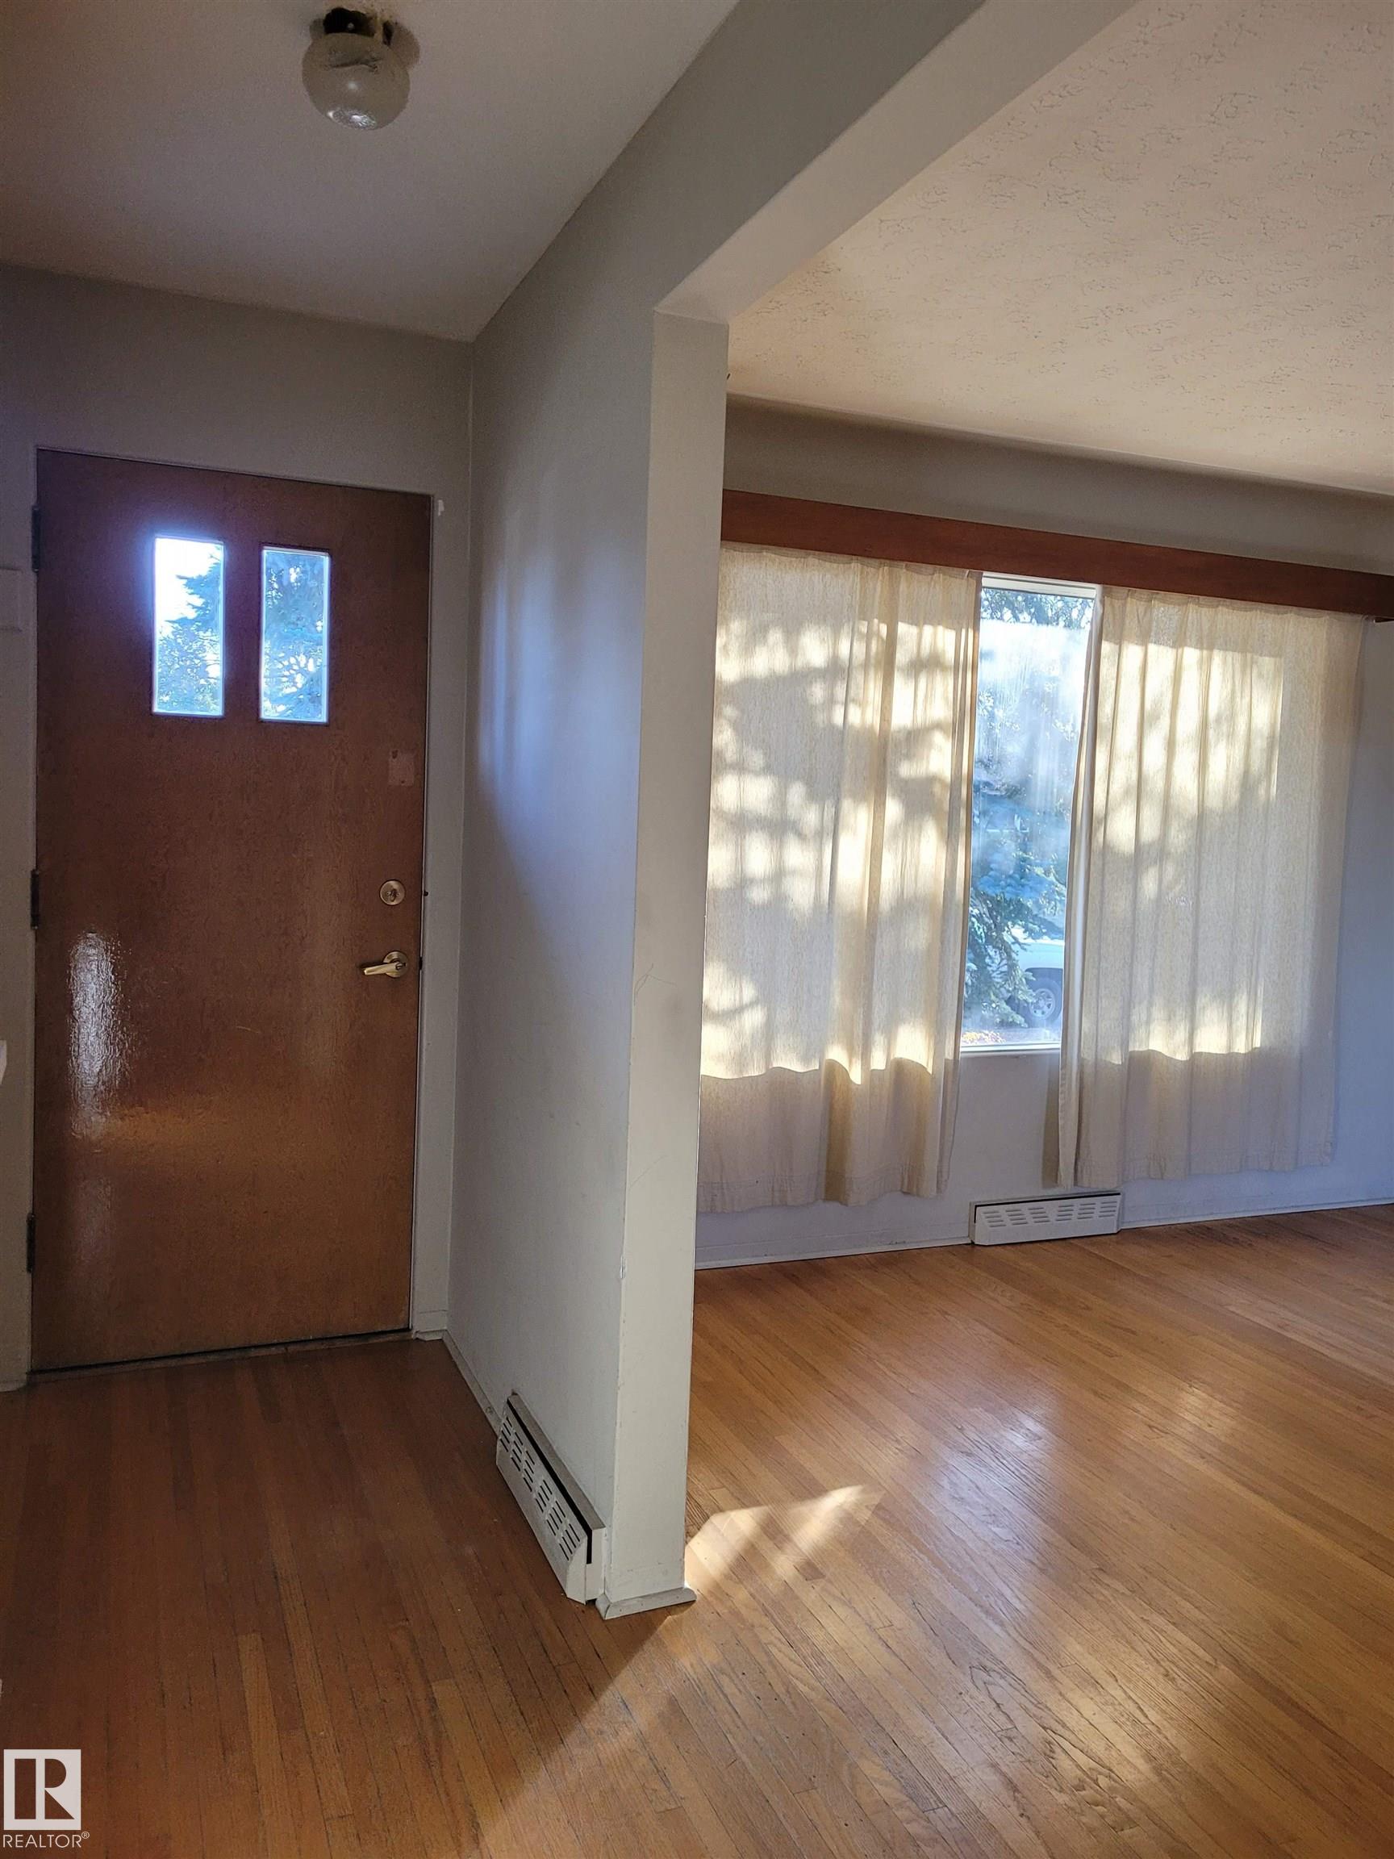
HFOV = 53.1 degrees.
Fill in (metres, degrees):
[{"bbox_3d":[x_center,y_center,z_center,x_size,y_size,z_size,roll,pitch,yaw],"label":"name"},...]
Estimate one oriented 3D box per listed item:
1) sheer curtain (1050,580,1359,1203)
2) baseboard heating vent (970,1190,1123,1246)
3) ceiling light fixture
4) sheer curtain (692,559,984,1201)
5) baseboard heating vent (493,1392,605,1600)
[{"bbox_3d":[1.716,-0.109,4.574,1.163,1.879,0.094,0,5,-22],"label":"sheer curtain"},{"bbox_3d":[1.137,0.934,4.491,0.583,0.128,0.072,0,5,-22],"label":"baseboard heating vent"},{"bbox_3d":[-0.497,-1.240,2.022,0.153,0.131,0.153,0,5,-22],"label":"ceiling light fixture"},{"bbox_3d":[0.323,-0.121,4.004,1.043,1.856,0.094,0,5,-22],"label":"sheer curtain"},{"bbox_3d":[-0.287,1.036,2.590,0.071,0.122,0.573,0,5,-22],"label":"baseboard heating vent"}]

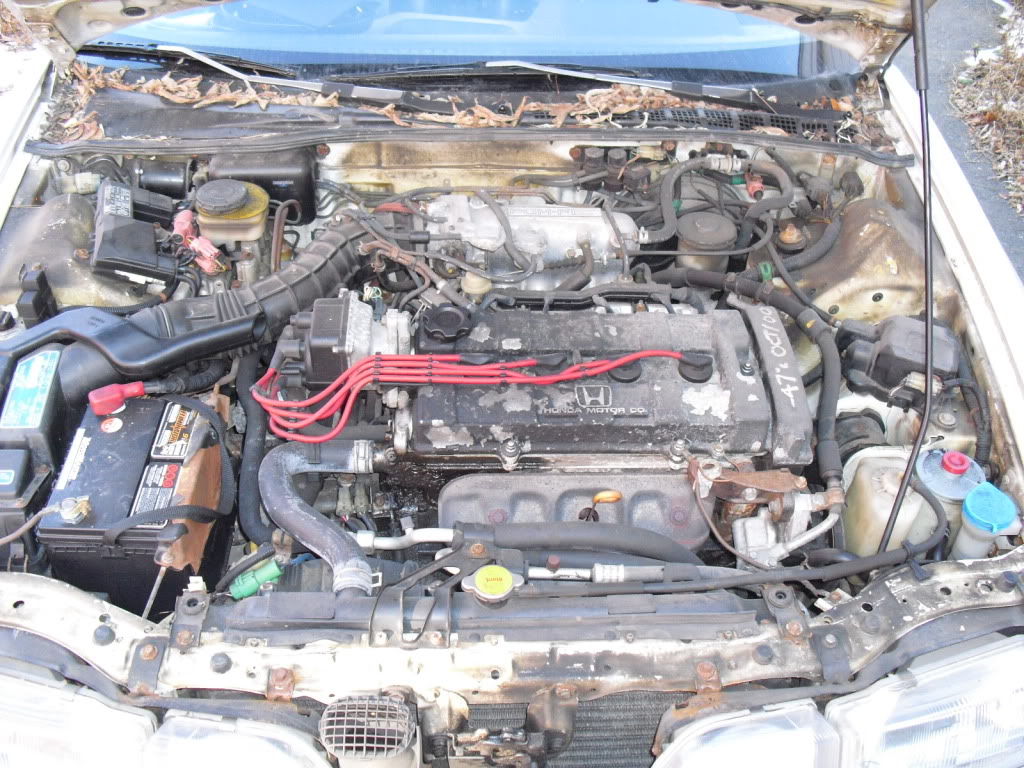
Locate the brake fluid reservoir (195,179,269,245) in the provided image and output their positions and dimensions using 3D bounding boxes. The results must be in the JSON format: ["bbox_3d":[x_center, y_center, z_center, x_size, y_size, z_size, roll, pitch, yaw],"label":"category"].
[{"bbox_3d":[-0.377,-0.232,1.430,0.098,0.060,0.085,-1,39,-3],"label":"brake fluid reservoir"}]

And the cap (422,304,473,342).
[{"bbox_3d":[-0.078,-0.074,1.290,0.061,0.025,0.061,-1,39,-3],"label":"cap"}]

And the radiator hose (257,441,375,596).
[{"bbox_3d":[-0.209,0.139,1.135,0.132,0.070,0.215,-1,39,-3],"label":"radiator hose"}]

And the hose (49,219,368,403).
[{"bbox_3d":[-0.422,-0.110,1.549,0.450,0.170,0.150,-22,46,-23],"label":"hose"}]

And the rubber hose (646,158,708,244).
[{"bbox_3d":[0.221,-0.243,1.420,0.083,0.075,0.105,-1,39,-3],"label":"rubber hose"}]

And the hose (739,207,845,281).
[{"bbox_3d":[0.408,-0.207,1.552,0.165,0.070,0.140,0,42,0],"label":"hose"}]

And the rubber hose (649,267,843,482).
[{"bbox_3d":[0.315,-0.031,1.476,0.250,0.150,0.330,0,42,0],"label":"rubber hose"}]

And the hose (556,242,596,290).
[{"bbox_3d":[0.091,-0.171,1.535,0.060,0.055,0.060,0,42,0],"label":"hose"}]

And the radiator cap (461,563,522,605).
[{"bbox_3d":[-0.020,0.194,1.030,0.060,0.018,0.044,-1,39,-3],"label":"radiator cap"}]

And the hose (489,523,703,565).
[{"bbox_3d":[0.112,0.197,1.321,0.265,0.075,0.050,0,42,0],"label":"hose"}]

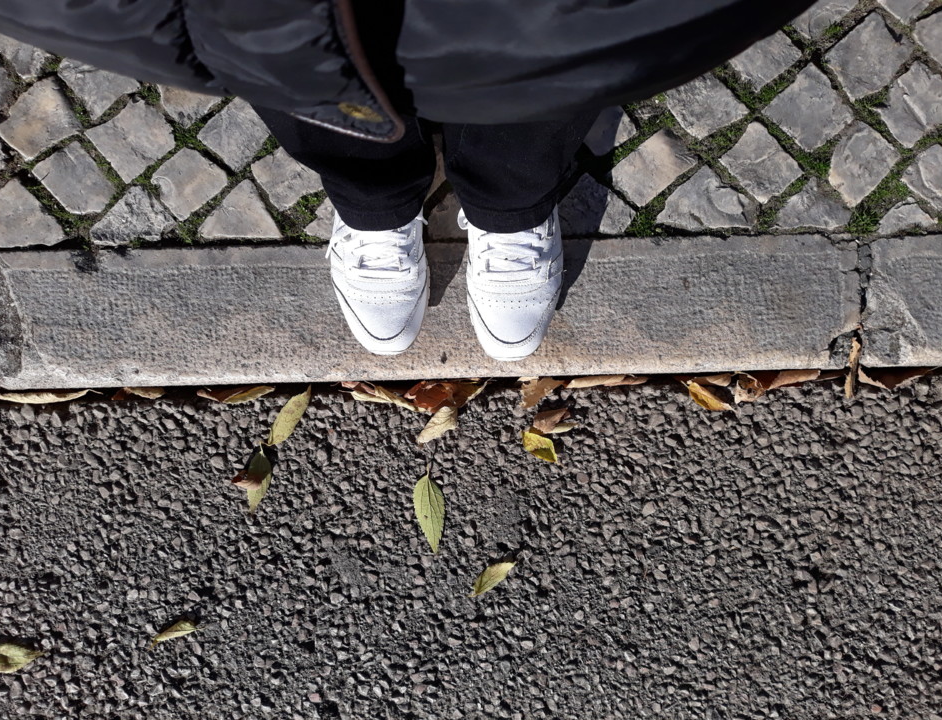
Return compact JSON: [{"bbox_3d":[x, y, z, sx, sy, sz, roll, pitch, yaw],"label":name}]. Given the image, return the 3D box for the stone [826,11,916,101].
[{"bbox_3d":[0.451,-0.347,0.880,0.092,0.050,0.064,-38,88,-3],"label":"stone"}]

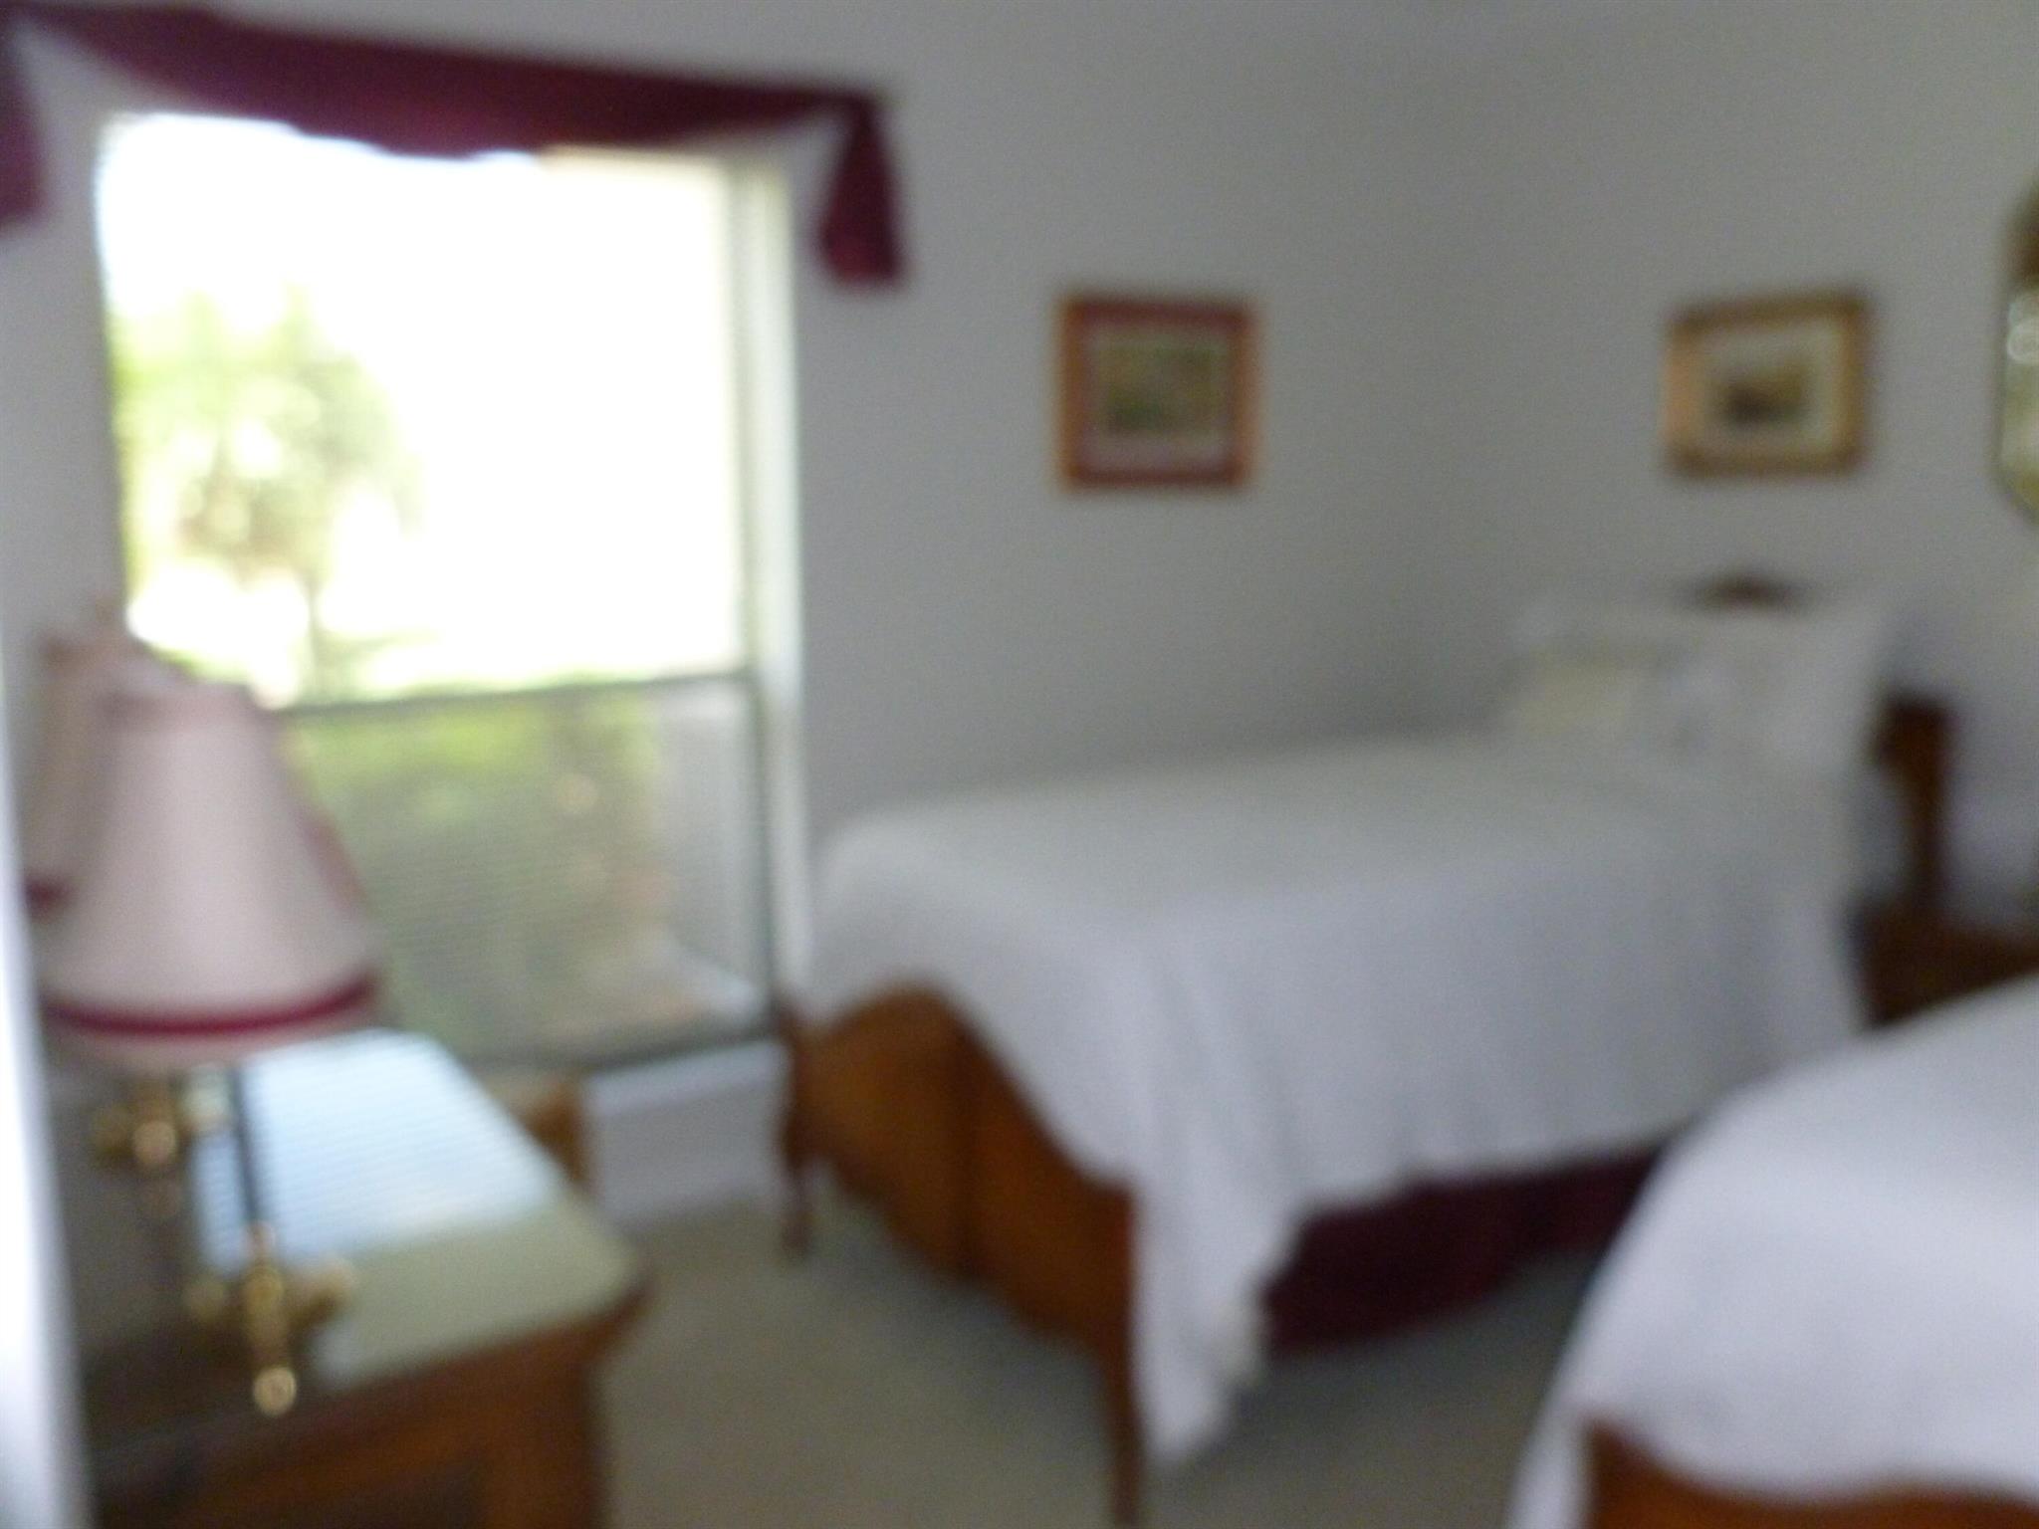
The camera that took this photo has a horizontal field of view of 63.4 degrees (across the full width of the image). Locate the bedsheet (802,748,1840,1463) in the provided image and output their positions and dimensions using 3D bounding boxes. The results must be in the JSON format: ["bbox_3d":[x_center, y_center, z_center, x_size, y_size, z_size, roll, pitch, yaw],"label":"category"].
[{"bbox_3d":[0.589,0.428,3.025,1.690,0.717,1.079,-6,11,-33],"label":"bedsheet"}]

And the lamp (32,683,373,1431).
[{"bbox_3d":[-0.669,0.215,1.379,0.250,0.572,0.250,-6,11,-33],"label":"lamp"}]

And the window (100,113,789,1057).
[{"bbox_3d":[-0.969,-0.253,3.011,1.150,1.697,0.142,-6,11,-33],"label":"window"}]

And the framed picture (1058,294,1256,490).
[{"bbox_3d":[0.314,-0.811,3.628,0.518,0.407,0.031,-6,11,-33],"label":"framed picture"}]

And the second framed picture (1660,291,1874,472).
[{"bbox_3d":[1.512,-0.756,3.364,0.031,0.339,0.420,-6,11,-33],"label":"second framed picture"}]

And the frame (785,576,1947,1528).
[{"bbox_3d":[0.645,0.291,3.079,1.952,1.252,1.072,-6,11,-33],"label":"frame"}]

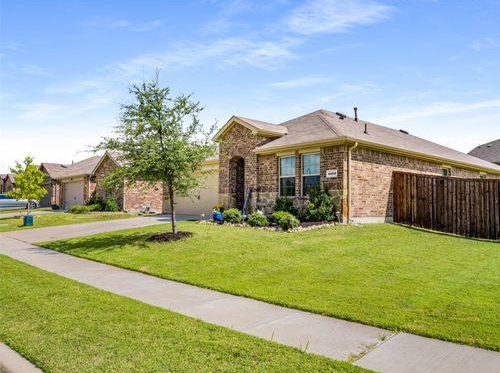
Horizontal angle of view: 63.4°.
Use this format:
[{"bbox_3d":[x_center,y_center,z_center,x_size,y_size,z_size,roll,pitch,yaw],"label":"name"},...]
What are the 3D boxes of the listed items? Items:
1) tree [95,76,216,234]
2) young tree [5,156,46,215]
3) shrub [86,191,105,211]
[{"bbox_3d":[-3.155,-1.058,13.500,4.000,5.250,3.900,1,-3,-13],"label":"tree"},{"bbox_3d":[-13.817,-0.062,25.000,2.250,3.700,2.200,1,-3,-29],"label":"young tree"},{"bbox_3d":[-10.162,0.987,26.600,1.100,1.300,1.050,1,-3,-21],"label":"shrub"}]

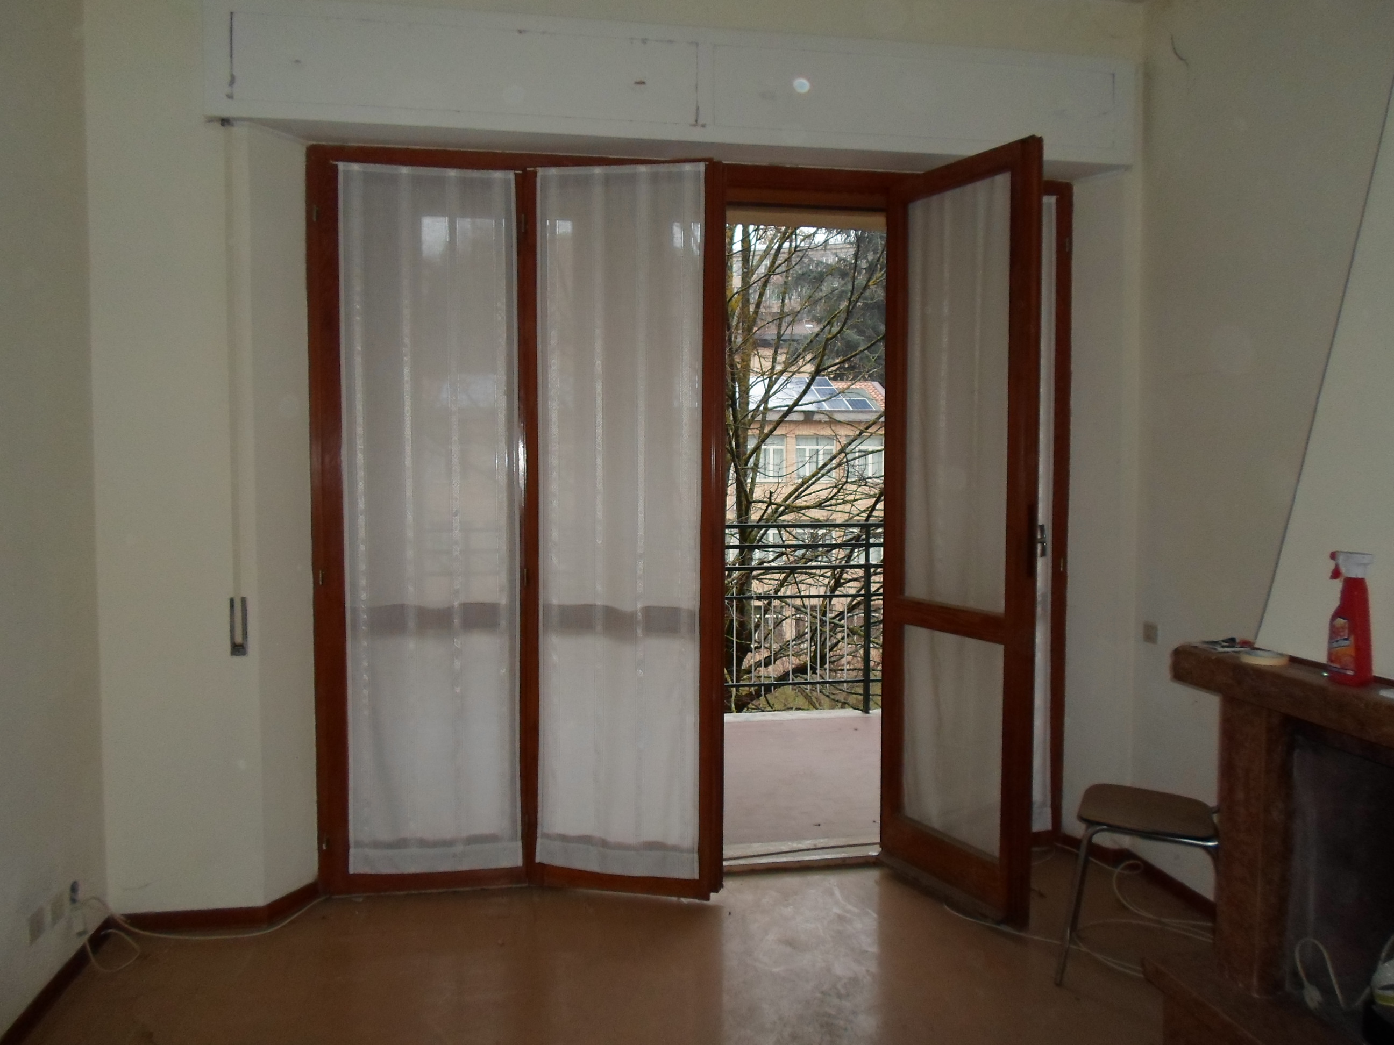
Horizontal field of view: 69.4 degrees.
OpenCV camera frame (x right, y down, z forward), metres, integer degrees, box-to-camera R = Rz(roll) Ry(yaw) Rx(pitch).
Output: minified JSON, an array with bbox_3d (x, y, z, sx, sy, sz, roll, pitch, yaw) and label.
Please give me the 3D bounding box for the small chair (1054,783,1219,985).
[{"bbox_3d":[1.250,0.863,2.748,0.460,0.760,0.370,1,3,27],"label":"small chair"}]

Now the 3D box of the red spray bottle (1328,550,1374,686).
[{"bbox_3d":[1.299,0.189,2.000,0.057,0.265,0.090,-1,3,-27],"label":"red spray bottle"}]

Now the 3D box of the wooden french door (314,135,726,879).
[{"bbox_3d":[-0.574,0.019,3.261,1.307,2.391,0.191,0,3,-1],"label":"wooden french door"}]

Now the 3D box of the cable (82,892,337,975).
[{"bbox_3d":[-1.452,1.130,3.009,0.575,0.192,0.452,0,3,-8],"label":"cable"}]

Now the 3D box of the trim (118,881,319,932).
[{"bbox_3d":[-1.474,1.188,3.104,0.567,0.066,0.217,0,3,-12],"label":"trim"}]

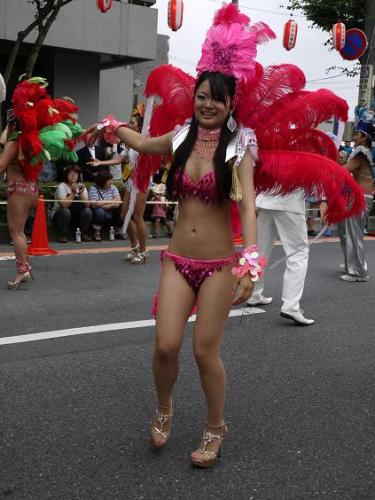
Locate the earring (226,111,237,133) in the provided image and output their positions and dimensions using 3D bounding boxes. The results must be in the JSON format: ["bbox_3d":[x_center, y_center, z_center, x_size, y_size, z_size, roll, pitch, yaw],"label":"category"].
[{"bbox_3d":[0.175,-0.512,2.530,0.038,0.085,0.012,3,9,3],"label":"earring"}]

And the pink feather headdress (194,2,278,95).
[{"bbox_3d":[0.195,-0.802,2.530,0.305,0.350,0.200,4,9,13],"label":"pink feather headdress"}]

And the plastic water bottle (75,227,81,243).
[{"bbox_3d":[-1.555,-0.209,9.050,0.068,0.207,0.068,2,8,0],"label":"plastic water bottle"}]

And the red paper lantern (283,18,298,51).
[{"bbox_3d":[1.615,-3.375,9.966,0.215,0.470,0.215,2,10,0],"label":"red paper lantern"}]

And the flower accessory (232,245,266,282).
[{"bbox_3d":[0.251,0.055,2.573,0.135,0.145,0.120,2,10,0],"label":"flower accessory"}]

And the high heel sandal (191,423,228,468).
[{"bbox_3d":[0.098,0.866,2.838,0.085,0.150,0.205,8,11,29],"label":"high heel sandal"}]

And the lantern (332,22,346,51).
[{"bbox_3d":[2.544,-3.573,10.636,0.210,0.460,0.210,2,10,0],"label":"lantern"}]

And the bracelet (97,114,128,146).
[{"bbox_3d":[-0.332,-0.533,2.813,0.130,0.125,0.120,6,10,20],"label":"bracelet"}]

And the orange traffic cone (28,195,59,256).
[{"bbox_3d":[-1.763,-0.314,7.789,0.360,0.690,0.360,0,10,-13],"label":"orange traffic cone"}]

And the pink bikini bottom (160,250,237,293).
[{"bbox_3d":[0.051,0.087,2.620,0.310,0.165,0.210,4,9,14],"label":"pink bikini bottom"}]

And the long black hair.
[{"bbox_3d":[0.060,-0.459,2.550,0.270,0.510,0.230,4,9,14],"label":"long black hair"}]

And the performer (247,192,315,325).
[{"bbox_3d":[0.822,-0.305,5.254,0.580,1.700,0.550,5,9,17],"label":"performer"}]

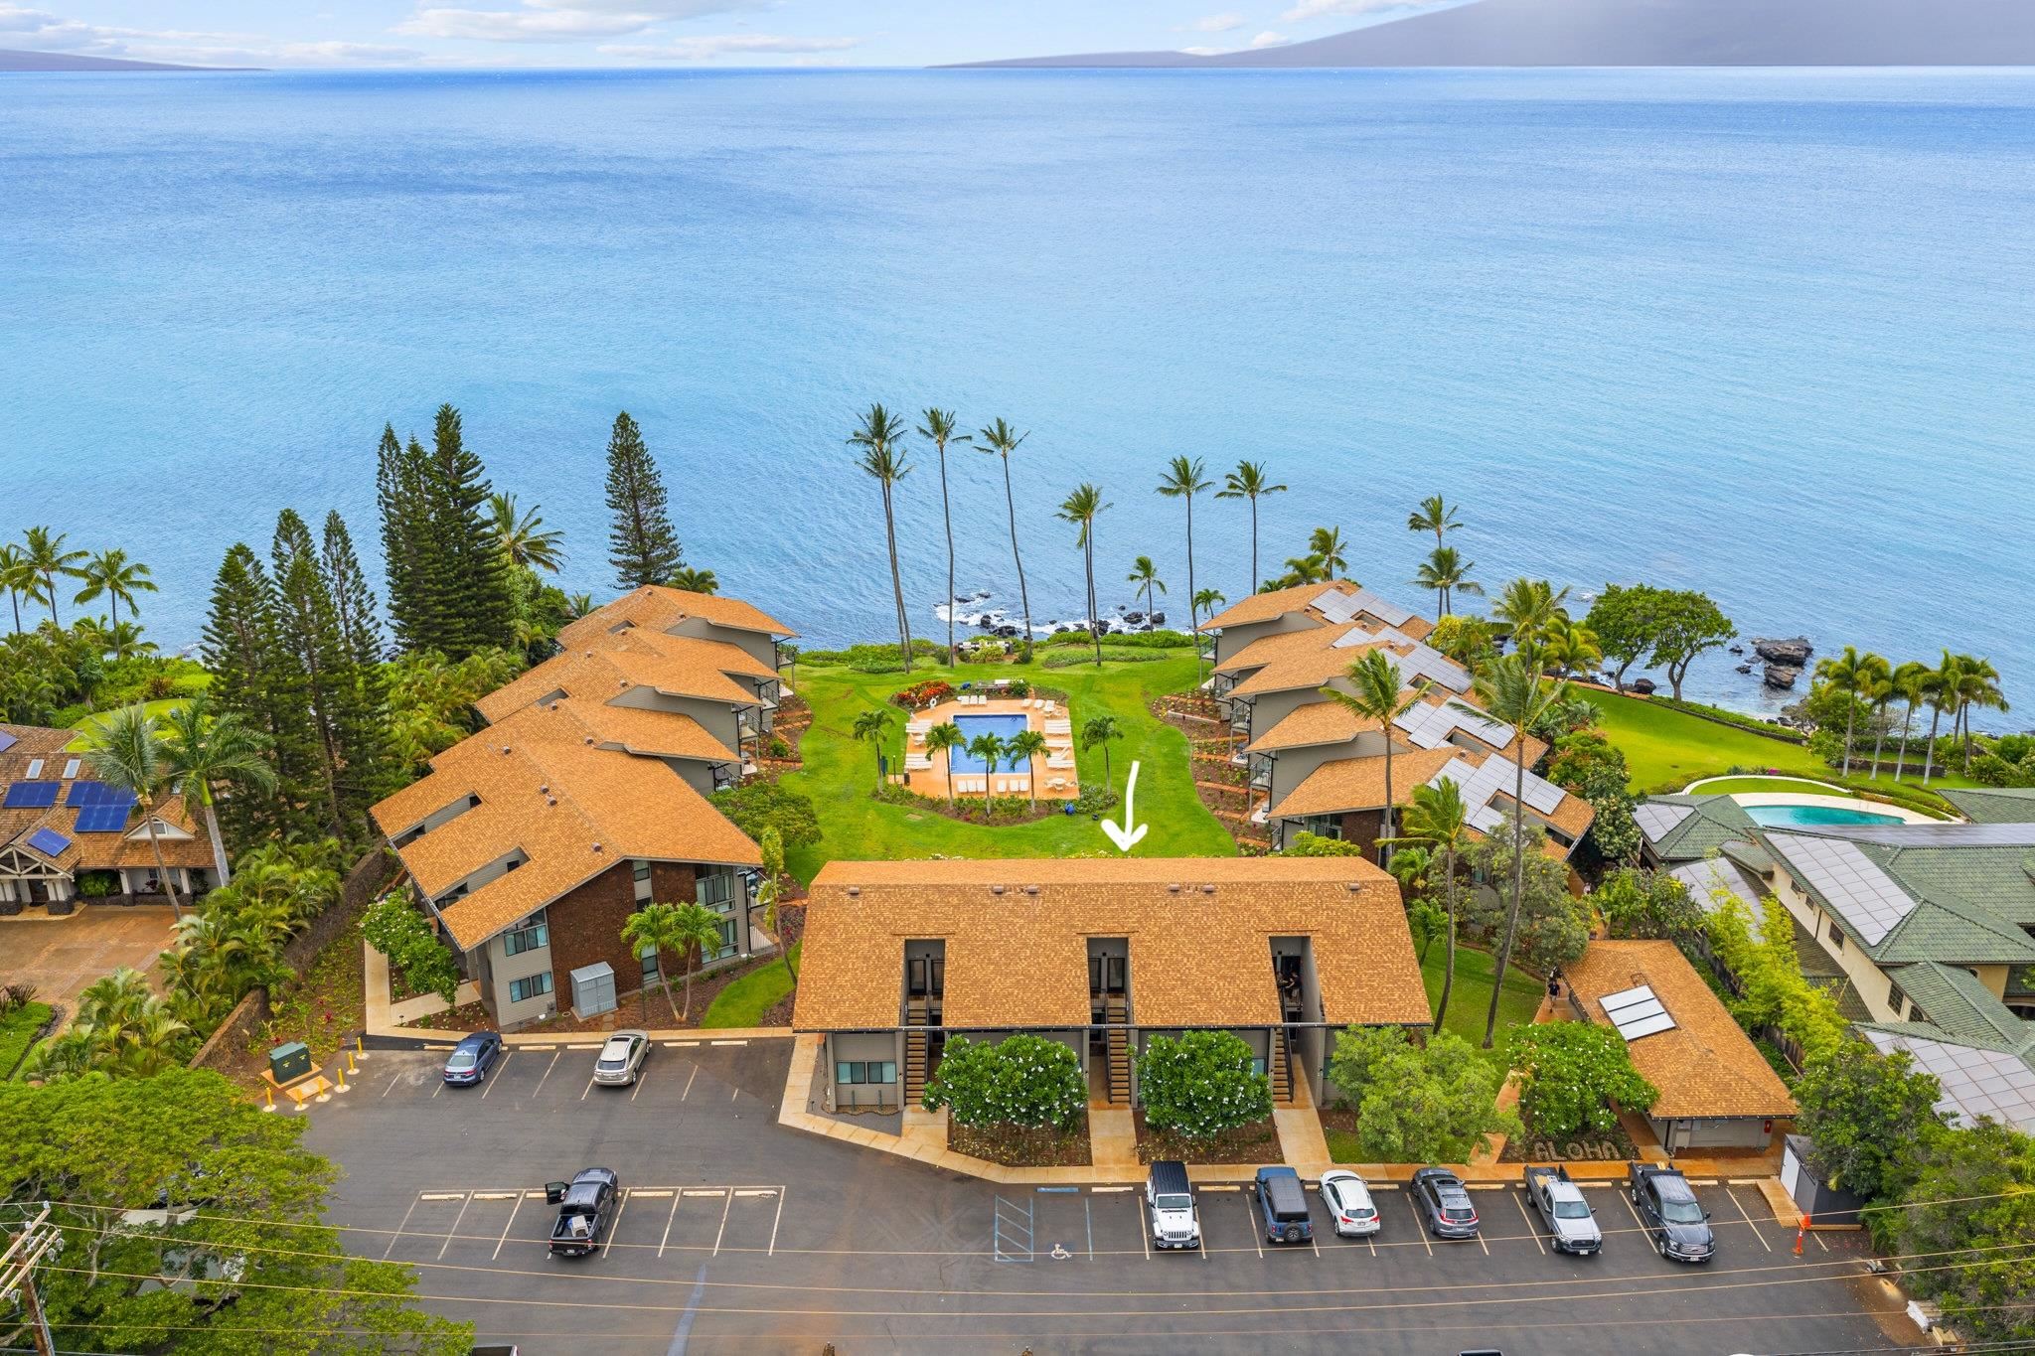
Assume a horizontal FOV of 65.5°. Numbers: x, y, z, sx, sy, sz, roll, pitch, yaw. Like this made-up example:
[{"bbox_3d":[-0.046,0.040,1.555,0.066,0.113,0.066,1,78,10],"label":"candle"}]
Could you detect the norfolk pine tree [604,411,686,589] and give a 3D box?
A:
[{"bbox_3d":[-35.642,-13.092,149.474,8.390,24.450,8.390,0,21,0],"label":"norfolk pine tree"}]

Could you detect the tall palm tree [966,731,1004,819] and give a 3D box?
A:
[{"bbox_3d":[-2.292,7.003,114.604,2.635,6.960,2.556,0,21,0],"label":"tall palm tree"}]

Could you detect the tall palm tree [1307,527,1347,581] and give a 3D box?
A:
[{"bbox_3d":[30.057,-8.858,154.753,4.041,12.241,4.041,0,21,0],"label":"tall palm tree"}]

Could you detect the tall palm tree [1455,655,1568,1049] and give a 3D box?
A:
[{"bbox_3d":[23.951,9.292,80.317,5.723,22.076,5.723,0,21,0],"label":"tall palm tree"}]

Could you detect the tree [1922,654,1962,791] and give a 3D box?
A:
[{"bbox_3d":[71.020,3.239,122.943,3.210,11.390,3.210,0,21,0],"label":"tree"}]

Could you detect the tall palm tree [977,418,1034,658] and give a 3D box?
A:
[{"bbox_3d":[-1.080,-13.058,150.413,5.435,23.361,5.435,0,21,0],"label":"tall palm tree"}]

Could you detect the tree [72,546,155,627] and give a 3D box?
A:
[{"bbox_3d":[-84.908,-6.474,150.049,7.340,12.250,7.340,0,21,0],"label":"tree"}]

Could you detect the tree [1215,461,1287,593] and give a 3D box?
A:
[{"bbox_3d":[22.726,-12.341,155.919,6.950,18.590,6.950,0,21,0],"label":"tree"}]

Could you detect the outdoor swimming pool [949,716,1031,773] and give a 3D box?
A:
[{"bbox_3d":[-2.061,5.769,124.095,6.100,1.500,11.300,0,21,-1],"label":"outdoor swimming pool"}]

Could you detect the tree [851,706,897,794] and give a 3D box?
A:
[{"bbox_3d":[-10.923,5.667,121.816,3.304,7.223,3.304,0,21,0],"label":"tree"}]

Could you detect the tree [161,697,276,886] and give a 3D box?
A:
[{"bbox_3d":[-49.018,8.041,98.375,7.023,14.776,6.813,0,21,0],"label":"tree"}]

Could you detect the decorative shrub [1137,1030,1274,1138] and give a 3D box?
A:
[{"bbox_3d":[9.102,19.537,75.710,6.464,5.000,5.000,0,21,0],"label":"decorative shrub"}]

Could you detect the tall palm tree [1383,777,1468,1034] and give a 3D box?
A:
[{"bbox_3d":[21.120,12.541,85.005,5.000,15.931,5.000,0,21,0],"label":"tall palm tree"}]

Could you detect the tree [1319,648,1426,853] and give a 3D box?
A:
[{"bbox_3d":[21.535,6.696,98.208,6.700,18.257,6.700,0,21,0],"label":"tree"}]

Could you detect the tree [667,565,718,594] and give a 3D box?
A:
[{"bbox_3d":[-29.242,-6.021,143.624,4.730,8.534,4.730,0,21,0],"label":"tree"}]

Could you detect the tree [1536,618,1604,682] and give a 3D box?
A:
[{"bbox_3d":[50.865,-2.552,146.417,6.177,6.428,6.177,0,21,0],"label":"tree"}]

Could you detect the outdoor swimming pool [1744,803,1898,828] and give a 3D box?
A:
[{"bbox_3d":[59.388,10.640,116.602,12.500,0.800,6.000,5,22,12],"label":"outdoor swimming pool"}]

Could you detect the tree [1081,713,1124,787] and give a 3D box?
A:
[{"bbox_3d":[6.438,5.658,120.451,3.130,6.490,3.130,0,21,0],"label":"tree"}]

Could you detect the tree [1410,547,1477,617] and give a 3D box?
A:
[{"bbox_3d":[38.226,-6.730,142.407,6.241,10.403,6.241,0,21,0],"label":"tree"}]

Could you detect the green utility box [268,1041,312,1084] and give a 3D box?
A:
[{"bbox_3d":[-38.697,20.440,84.302,1.650,1.450,1.100,-18,28,-39],"label":"green utility box"}]

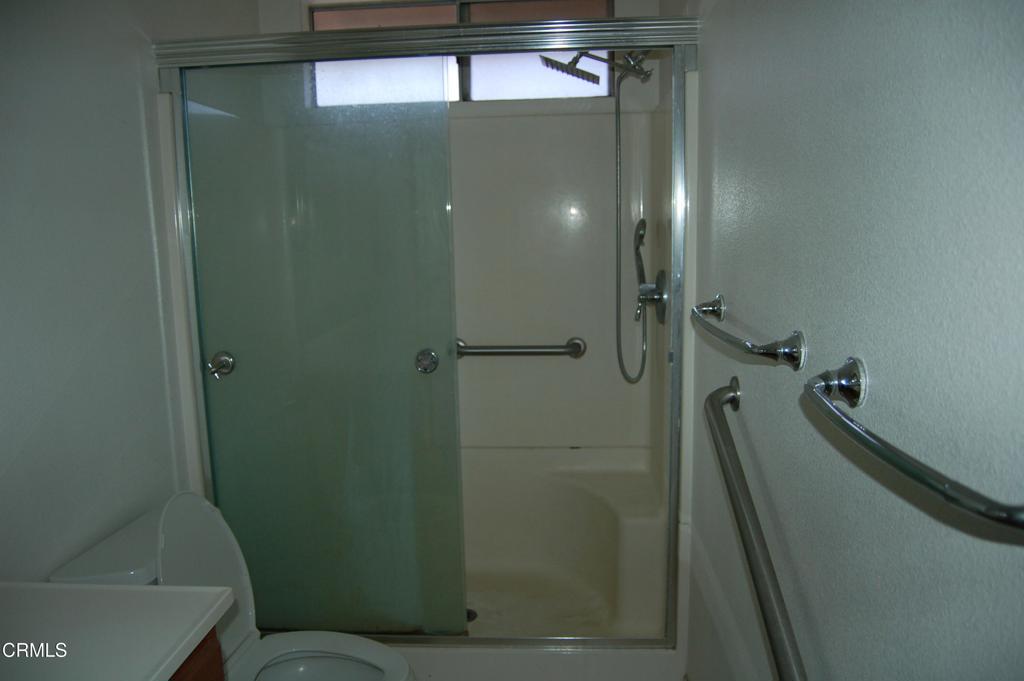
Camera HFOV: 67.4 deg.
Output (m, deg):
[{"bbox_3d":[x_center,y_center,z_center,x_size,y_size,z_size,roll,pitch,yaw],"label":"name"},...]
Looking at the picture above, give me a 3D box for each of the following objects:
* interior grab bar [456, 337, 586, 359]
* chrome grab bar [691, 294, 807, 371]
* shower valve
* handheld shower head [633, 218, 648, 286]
[{"bbox_3d":[0.016,0.034,2.861,0.535,0.080,0.080,-1,9,4],"label":"interior grab bar"},{"bbox_3d":[0.426,-0.029,1.511,0.115,0.063,0.667,-1,9,4],"label":"chrome grab bar"},{"bbox_3d":[0.459,-0.143,2.555,0.100,0.178,0.175,-1,9,4],"label":"shower valve"},{"bbox_3d":[0.445,-0.298,2.643,0.057,0.240,0.085,1,9,12],"label":"handheld shower head"}]

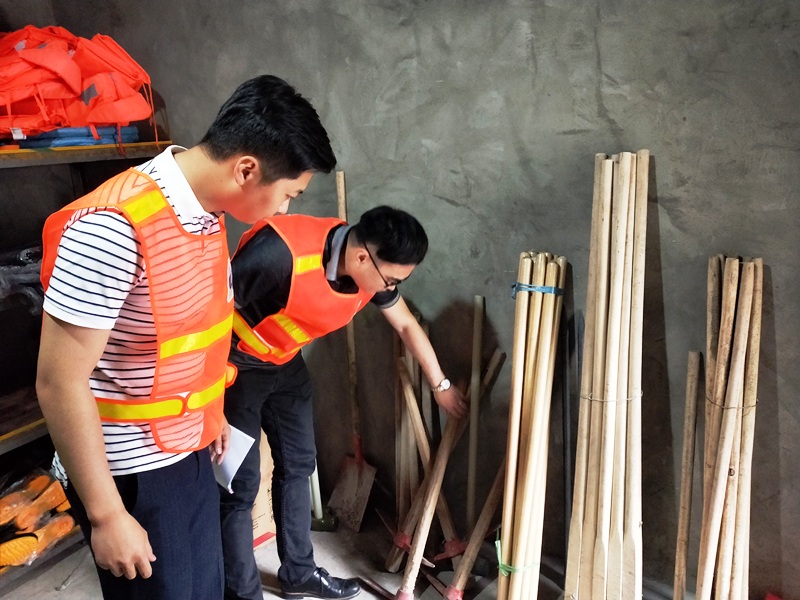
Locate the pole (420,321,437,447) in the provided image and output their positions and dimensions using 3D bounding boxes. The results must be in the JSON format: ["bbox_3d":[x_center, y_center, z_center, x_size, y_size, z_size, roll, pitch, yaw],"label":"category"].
[{"bbox_3d":[0.105,0.528,1.958,0.035,0.910,0.035,2,12,21],"label":"pole"}]

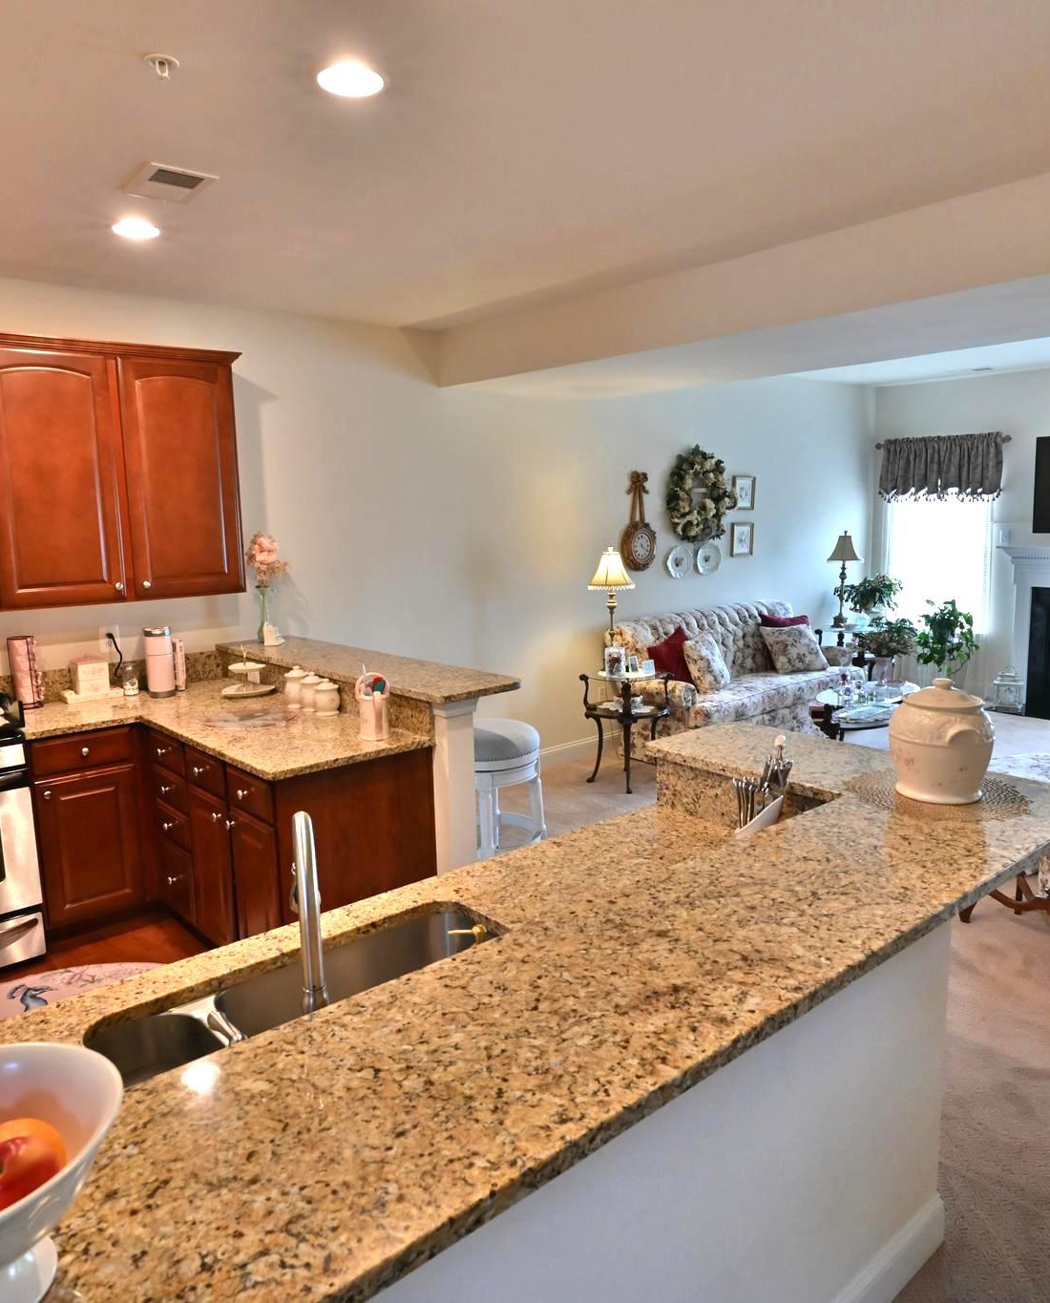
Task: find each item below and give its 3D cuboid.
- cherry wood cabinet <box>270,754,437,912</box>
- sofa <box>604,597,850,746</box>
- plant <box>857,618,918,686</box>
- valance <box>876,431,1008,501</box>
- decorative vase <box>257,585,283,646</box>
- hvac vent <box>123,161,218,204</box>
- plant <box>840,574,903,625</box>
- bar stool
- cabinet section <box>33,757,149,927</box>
[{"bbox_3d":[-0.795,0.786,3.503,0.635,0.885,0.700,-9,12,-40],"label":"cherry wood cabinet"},{"bbox_3d":[1.621,0.194,6.803,2.200,0.920,0.900,-9,12,-41],"label":"sofa"},{"bbox_3d":[2.476,0.011,6.344,0.420,0.480,0.420,-1,9,3],"label":"plant"},{"bbox_3d":[3.643,-1.605,8.136,0.120,0.570,1.160,-9,12,-40],"label":"valance"},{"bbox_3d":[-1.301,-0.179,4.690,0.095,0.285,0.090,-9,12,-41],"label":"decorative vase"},{"bbox_3d":[-1.082,-1.423,2.831,0.200,0.025,0.285,-9,12,-41],"label":"hvac vent"},{"bbox_3d":[2.983,-0.460,7.970,0.500,0.410,0.520,-9,12,-40],"label":"plant"},{"bbox_3d":[-0.147,0.723,4.209,0.460,0.760,0.460,-1,9,0],"label":"bar stool"},{"bbox_3d":[-1.918,0.753,3.949,0.385,0.646,0.500,-9,12,-40],"label":"cabinet section"}]

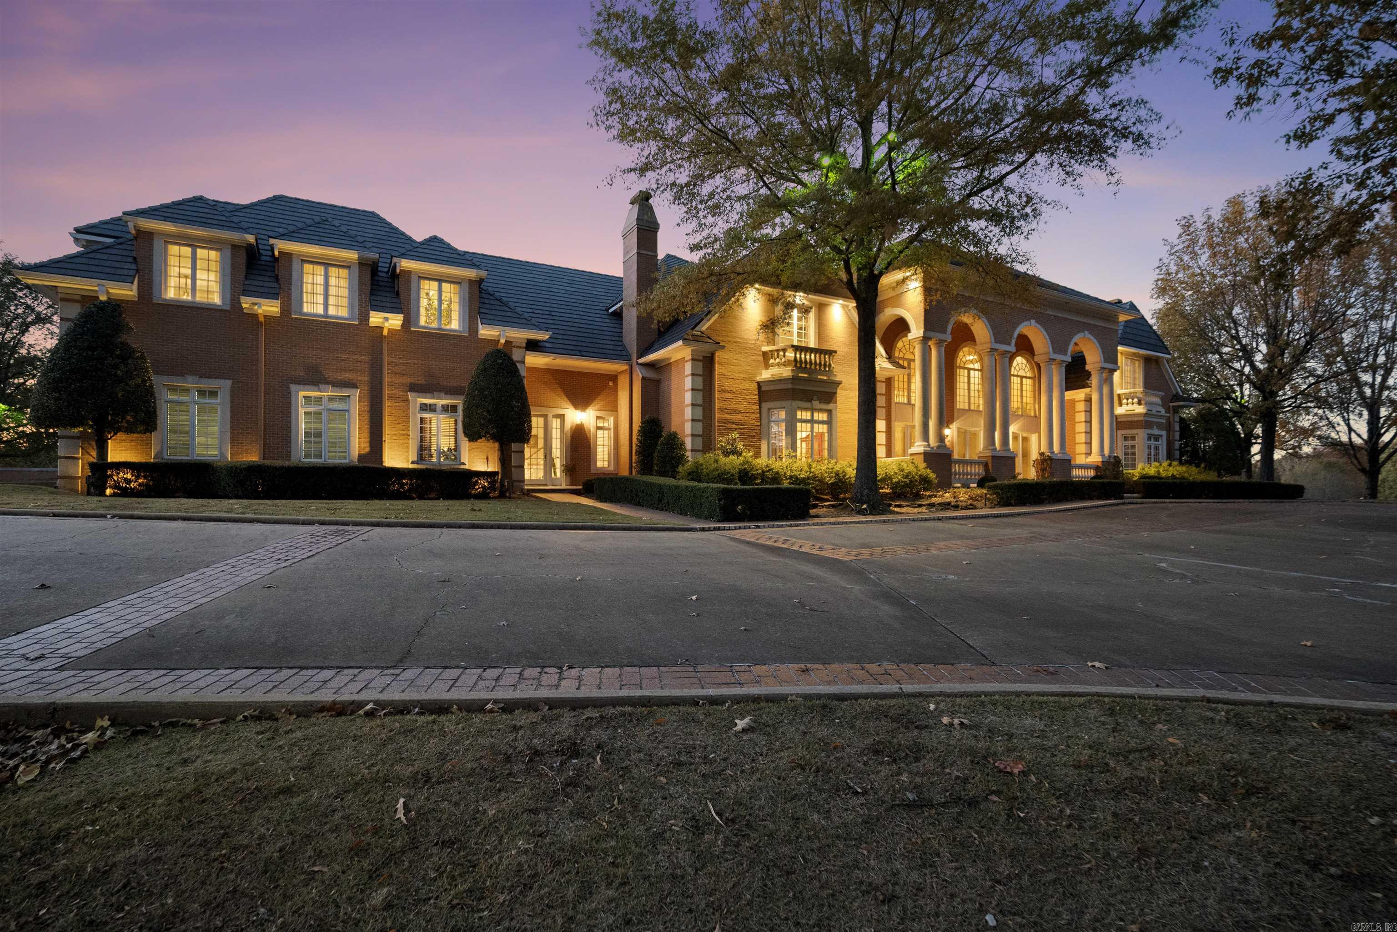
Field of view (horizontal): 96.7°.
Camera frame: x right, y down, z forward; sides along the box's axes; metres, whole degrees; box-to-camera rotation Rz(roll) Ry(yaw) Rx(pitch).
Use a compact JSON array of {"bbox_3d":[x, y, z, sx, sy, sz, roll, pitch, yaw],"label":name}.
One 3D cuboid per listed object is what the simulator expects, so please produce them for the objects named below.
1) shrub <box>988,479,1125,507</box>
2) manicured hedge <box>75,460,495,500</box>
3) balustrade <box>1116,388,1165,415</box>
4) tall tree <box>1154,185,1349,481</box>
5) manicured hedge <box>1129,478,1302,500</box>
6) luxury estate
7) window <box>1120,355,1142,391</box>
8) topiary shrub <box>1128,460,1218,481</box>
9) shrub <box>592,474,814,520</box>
[{"bbox_3d":[10.700,0.740,18.500,6.900,0.630,1.000,1,-1,-33],"label":"shrub"},{"bbox_3d":[-10.000,0.420,16.300,9.000,0.780,1.000,1,-1,-25],"label":"manicured hedge"},{"bbox_3d":[20.500,-2.920,28.700,2.650,1.070,1.050,1,-1,-25],"label":"balustrade"},{"bbox_3d":[24.500,-5.600,27.500,8.600,13.200,8.600,1,-1,-25],"label":"tall tree"},{"bbox_3d":[17.300,0.800,20.900,6.500,0.580,1.000,1,-1,-12],"label":"manicured hedge"},{"bbox_3d":[2.500,-4.300,27.000,43.600,10.200,16.500,1,-1,-25],"label":"luxury estate"},{"bbox_3d":[20.430,-4.250,29.300,1.500,1.950,0.200,1,-1,-25],"label":"window"},{"bbox_3d":[20.700,0.380,27.000,5.800,1.100,1.500,1,-1,-25],"label":"topiary shrub"},{"bbox_3d":[-0.500,0.750,15.700,2.200,0.650,7.900,1,-1,-25],"label":"shrub"}]

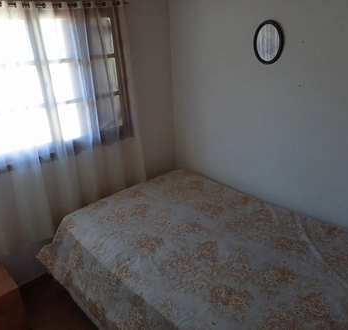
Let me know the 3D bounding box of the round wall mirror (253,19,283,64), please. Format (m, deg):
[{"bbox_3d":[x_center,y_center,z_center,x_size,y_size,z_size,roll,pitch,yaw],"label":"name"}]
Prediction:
[{"bbox_3d":[0.596,-0.779,2.253,0.025,0.268,0.230,-19,26,-36],"label":"round wall mirror"}]

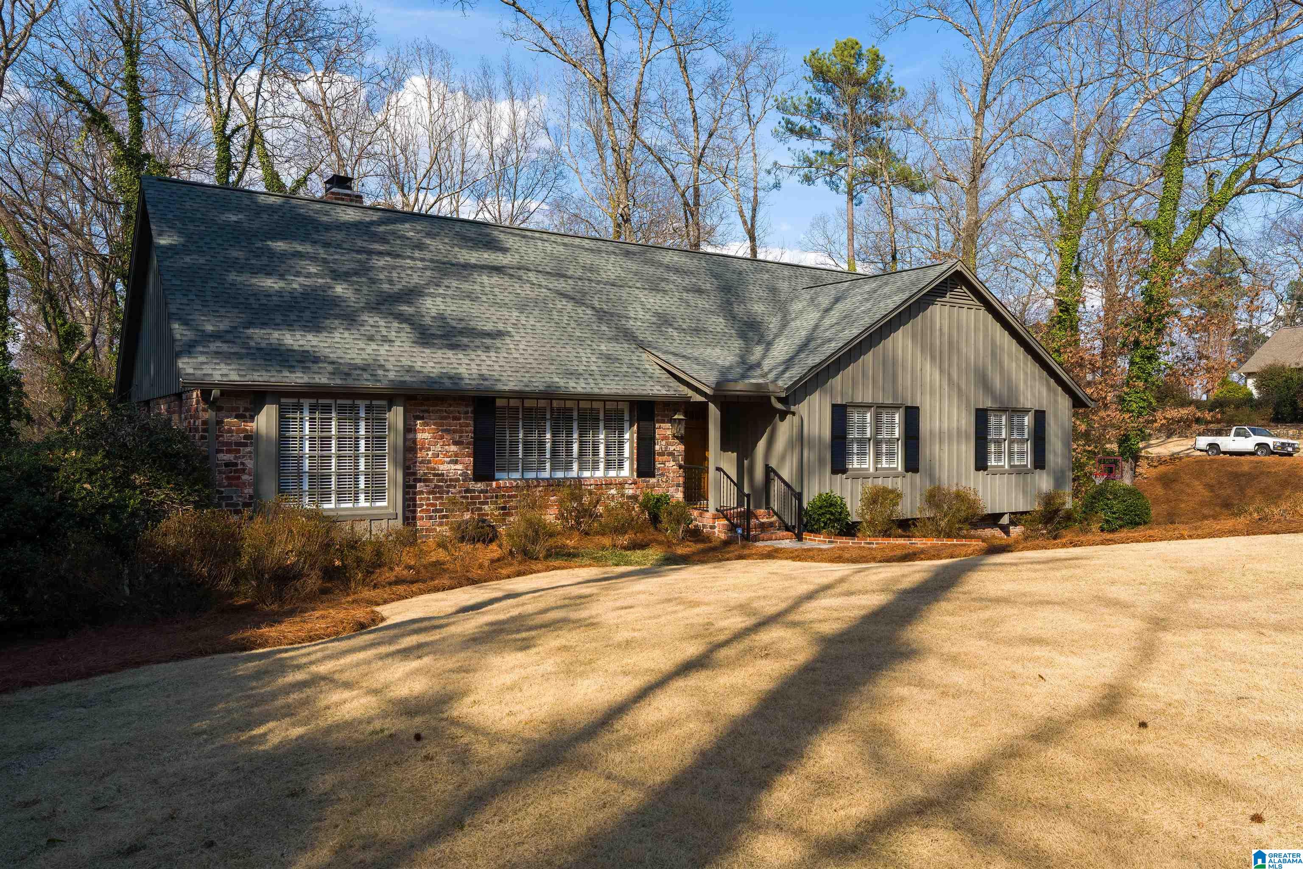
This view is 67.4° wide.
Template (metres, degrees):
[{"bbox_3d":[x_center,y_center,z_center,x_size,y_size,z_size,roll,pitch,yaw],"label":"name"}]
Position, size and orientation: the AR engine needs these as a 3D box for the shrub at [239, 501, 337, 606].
[{"bbox_3d":[-4.544,1.481,12.200,1.220,1.310,1.159,0,0,-34],"label":"shrub"}]

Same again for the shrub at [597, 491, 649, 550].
[{"bbox_3d":[-0.470,1.418,16.100,0.855,0.956,0.813,0,0,0],"label":"shrub"}]

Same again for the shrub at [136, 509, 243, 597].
[{"bbox_3d":[-5.628,1.439,11.900,1.302,1.067,1.237,0,0,-34],"label":"shrub"}]

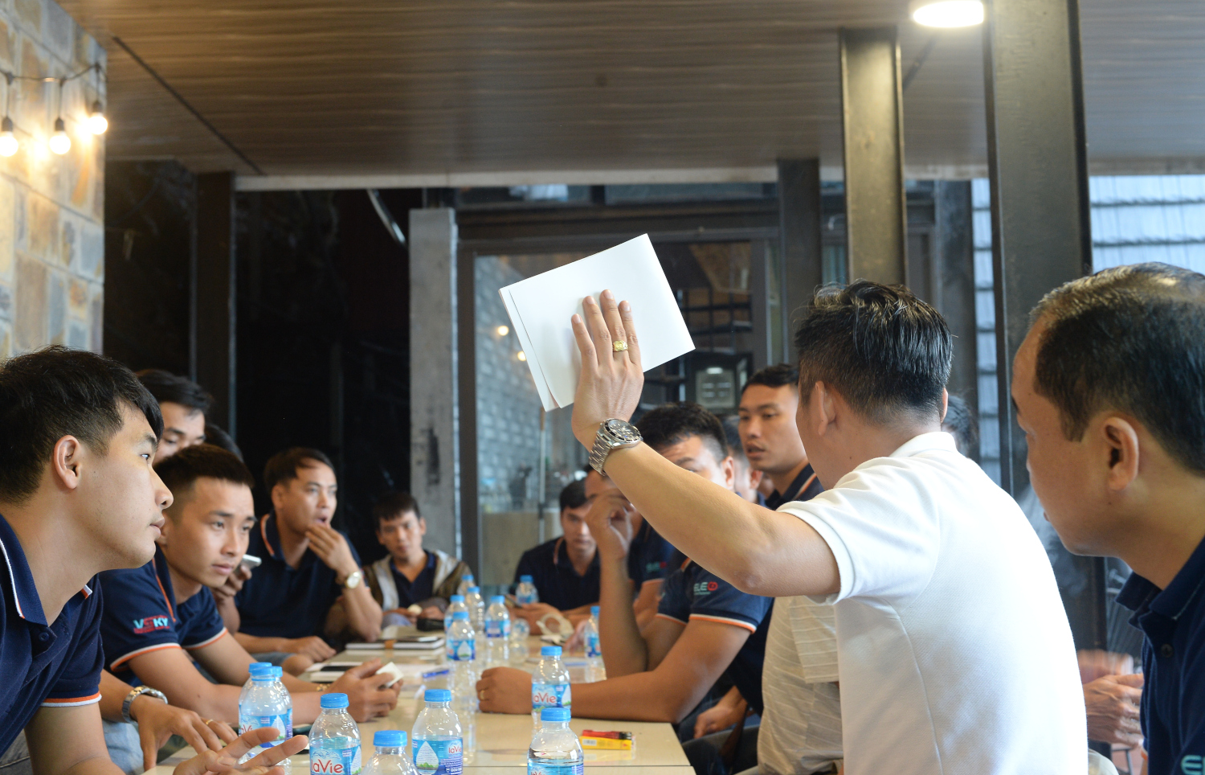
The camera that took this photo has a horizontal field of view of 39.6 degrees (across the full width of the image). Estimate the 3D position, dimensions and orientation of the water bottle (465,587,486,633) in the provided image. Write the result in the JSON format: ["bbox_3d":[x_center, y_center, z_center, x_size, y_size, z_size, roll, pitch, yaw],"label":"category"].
[{"bbox_3d":[-0.350,0.631,4.570,0.060,0.169,0.060,-1,-4,0],"label":"water bottle"}]

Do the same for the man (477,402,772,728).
[{"bbox_3d":[0.136,0.693,3.100,0.740,1.300,0.640,0,-4,-13],"label":"man"}]

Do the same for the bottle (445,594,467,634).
[{"bbox_3d":[-0.353,0.597,4.090,0.060,0.169,0.060,-1,-4,0],"label":"bottle"}]

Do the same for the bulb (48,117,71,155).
[{"bbox_3d":[-1.623,-0.751,5.000,0.058,0.108,0.058,-1,-4,0],"label":"bulb"}]

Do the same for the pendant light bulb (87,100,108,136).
[{"bbox_3d":[-1.619,-0.864,5.360,0.058,0.108,0.058,-1,-4,0],"label":"pendant light bulb"}]

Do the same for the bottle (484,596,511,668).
[{"bbox_3d":[-0.254,0.594,4.070,0.060,0.169,0.060,-1,-4,0],"label":"bottle"}]

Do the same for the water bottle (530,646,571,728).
[{"bbox_3d":[-0.077,0.483,2.570,0.060,0.169,0.060,-1,-4,0],"label":"water bottle"}]

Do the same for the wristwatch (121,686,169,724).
[{"bbox_3d":[-0.670,0.464,2.450,0.066,0.056,0.036,39,-13,-37],"label":"wristwatch"}]

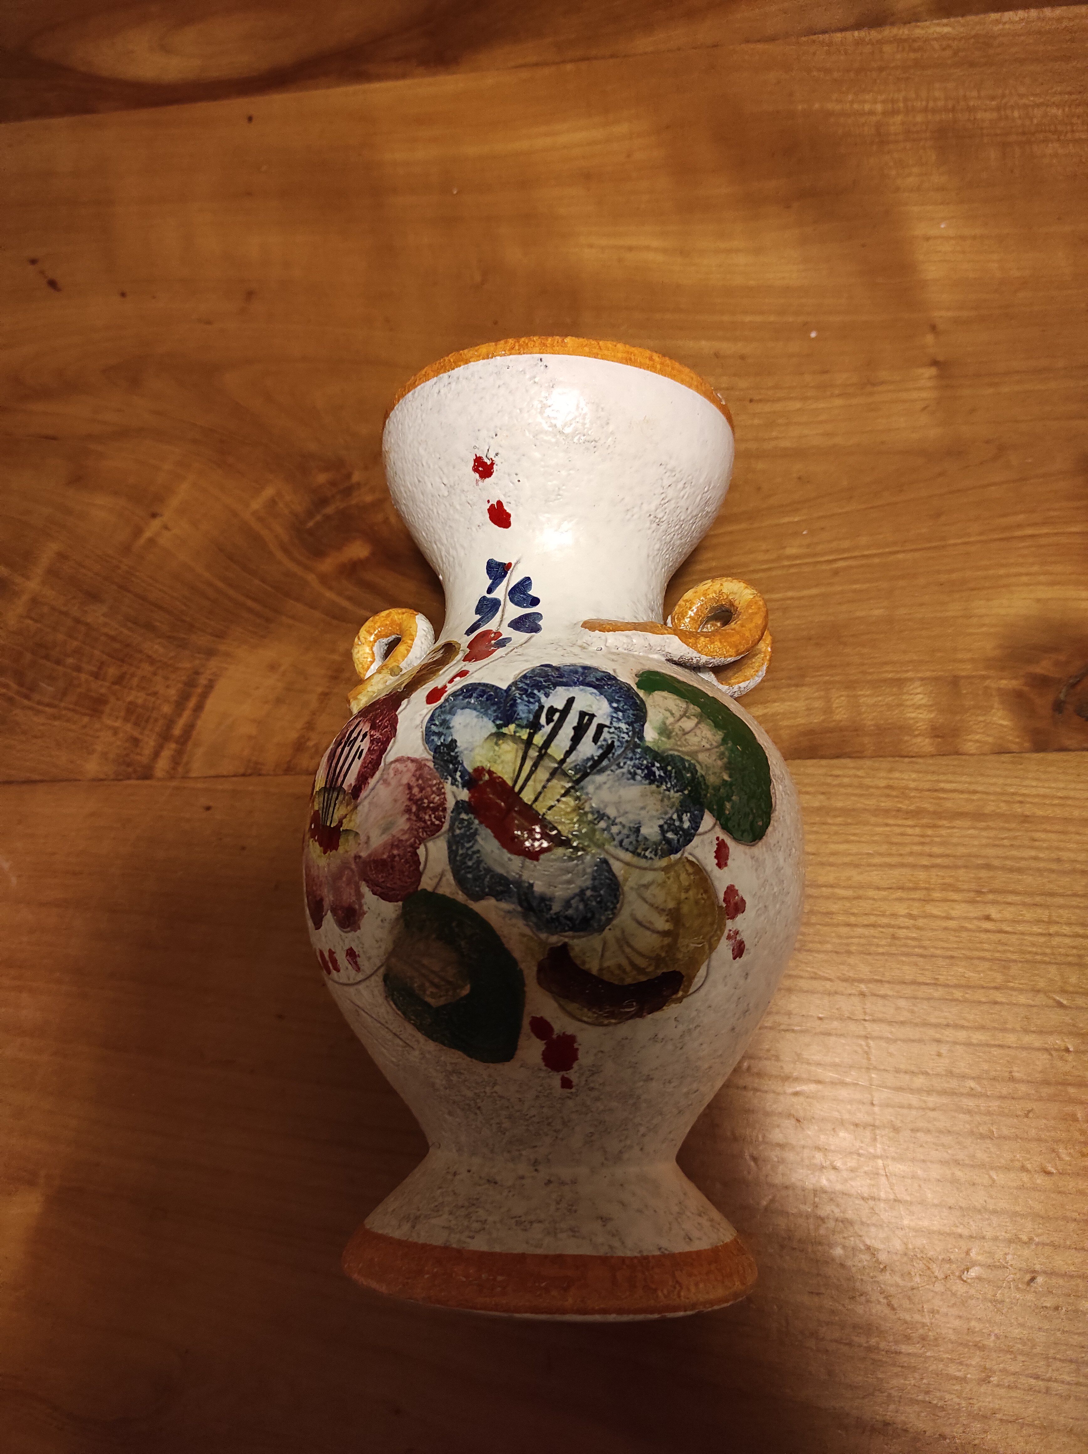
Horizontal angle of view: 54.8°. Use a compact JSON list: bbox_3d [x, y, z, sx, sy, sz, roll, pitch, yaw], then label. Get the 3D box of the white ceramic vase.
[{"bbox_3d":[0.003,0.025,0.303,0.139,0.137,0.238,-1,74,7],"label":"white ceramic vase"}]

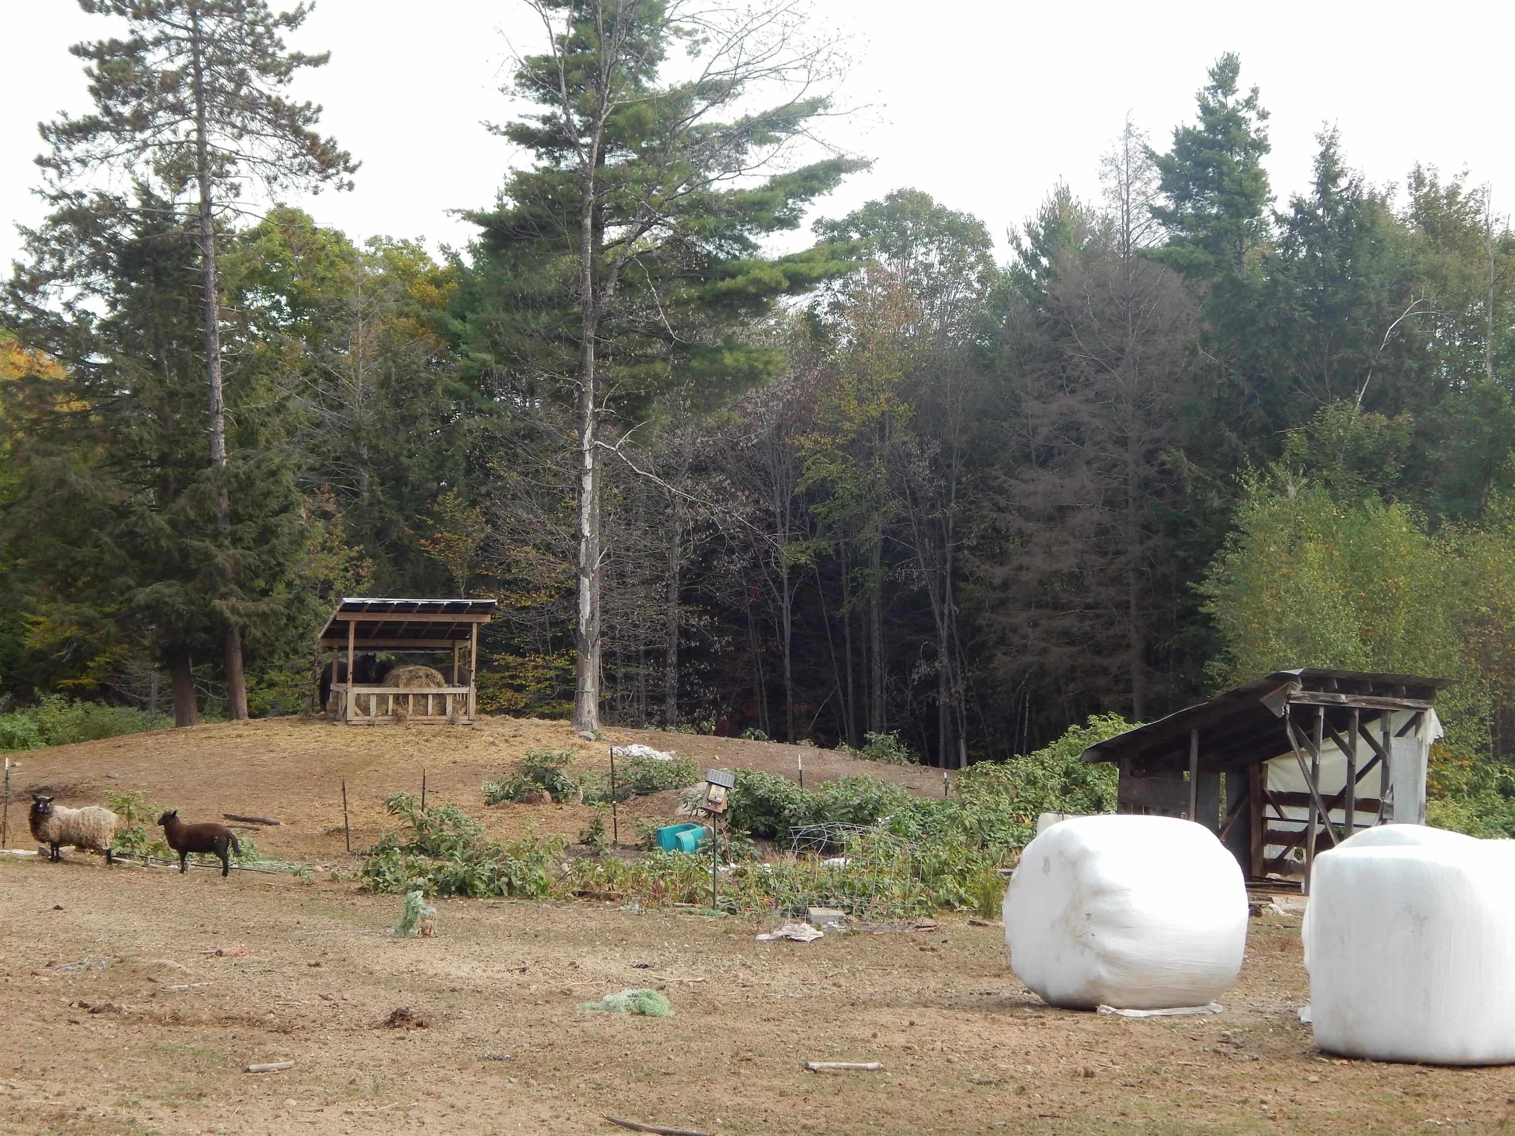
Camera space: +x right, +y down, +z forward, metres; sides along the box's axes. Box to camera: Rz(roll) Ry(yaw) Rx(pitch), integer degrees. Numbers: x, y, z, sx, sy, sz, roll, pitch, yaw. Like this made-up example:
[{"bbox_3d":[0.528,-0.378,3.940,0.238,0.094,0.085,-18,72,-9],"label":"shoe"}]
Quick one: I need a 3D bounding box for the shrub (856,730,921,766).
[{"bbox_3d":[2.356,3.242,48.000,1.120,0.652,1.000,0,-2,0],"label":"shrub"}]

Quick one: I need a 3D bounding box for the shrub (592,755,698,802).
[{"bbox_3d":[-1.778,3.349,42.500,1.625,0.687,1.200,0,-2,0],"label":"shrub"}]

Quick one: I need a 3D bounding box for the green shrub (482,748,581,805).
[{"bbox_3d":[-3.493,3.231,41.500,1.433,0.814,1.300,0,-2,0],"label":"green shrub"}]

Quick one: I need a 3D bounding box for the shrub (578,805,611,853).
[{"bbox_3d":[-2.036,3.261,33.300,0.373,0.580,0.400,0,-2,0],"label":"shrub"}]

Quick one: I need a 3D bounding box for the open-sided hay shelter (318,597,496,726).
[{"bbox_3d":[-8.048,2.145,61.000,3.603,2.852,3.000,1,-2,-16],"label":"open-sided hay shelter"}]

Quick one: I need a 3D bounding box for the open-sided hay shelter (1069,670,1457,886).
[{"bbox_3d":[5.346,2.183,28.200,2.558,2.242,2.900,2,-3,-40],"label":"open-sided hay shelter"}]

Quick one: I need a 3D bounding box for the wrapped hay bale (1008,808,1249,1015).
[{"bbox_3d":[2.437,2.287,17.700,1.220,1.250,1.290,1,-3,-28],"label":"wrapped hay bale"}]

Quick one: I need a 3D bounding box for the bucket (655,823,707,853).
[{"bbox_3d":[-0.941,3.349,33.000,0.600,0.363,0.500,0,-2,0],"label":"bucket"}]

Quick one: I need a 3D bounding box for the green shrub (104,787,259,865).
[{"bbox_3d":[-6.957,3.121,32.300,1.631,0.880,1.100,0,-2,0],"label":"green shrub"}]

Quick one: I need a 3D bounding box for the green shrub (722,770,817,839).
[{"bbox_3d":[0.165,3.192,36.000,1.255,0.897,1.200,0,-2,0],"label":"green shrub"}]

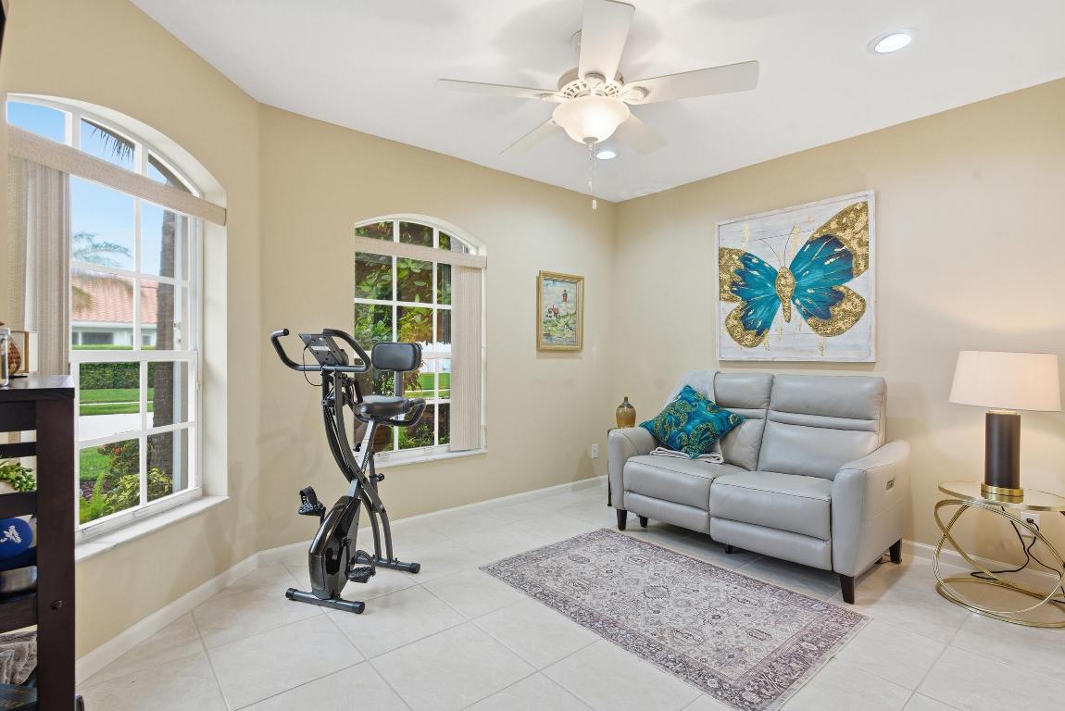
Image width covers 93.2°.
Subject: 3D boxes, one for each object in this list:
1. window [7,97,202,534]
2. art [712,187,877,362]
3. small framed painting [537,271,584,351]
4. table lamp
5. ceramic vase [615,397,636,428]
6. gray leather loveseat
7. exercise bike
[{"bbox_3d":[-1.669,-0.115,1.984,0.102,1.608,0.938,0,0,5],"label":"window"},{"bbox_3d":[1.701,-0.470,3.339,0.037,1.004,0.993,0,0,-41],"label":"art"},{"bbox_3d":[0.226,-0.341,4.019,0.492,0.605,0.040,0,0,-40],"label":"small framed painting"},{"bbox_3d":[2.174,0.309,2.327,0.381,0.641,0.381,0,0,-41],"label":"table lamp"},{"bbox_3d":[0.717,0.438,3.848,0.158,0.235,0.158,0,0,0],"label":"ceramic vase"},{"bbox_3d":[1.305,0.621,3.064,0.897,1.027,1.476,0,0,-41],"label":"gray leather loveseat"},{"bbox_3d":[-0.863,0.511,2.561,0.488,1.248,0.794,0,0,20],"label":"exercise bike"}]

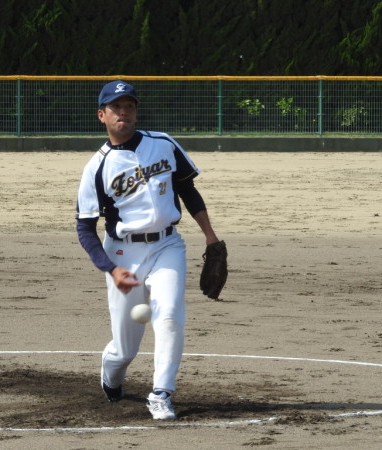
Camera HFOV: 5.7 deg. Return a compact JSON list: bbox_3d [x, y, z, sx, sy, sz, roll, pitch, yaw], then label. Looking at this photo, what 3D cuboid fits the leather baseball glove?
[{"bbox_3d":[0.109,0.217,18.420,0.140,0.285,0.190,1,3,30],"label":"leather baseball glove"}]

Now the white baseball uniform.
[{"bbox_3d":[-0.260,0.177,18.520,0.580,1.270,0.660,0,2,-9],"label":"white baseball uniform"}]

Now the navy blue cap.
[{"bbox_3d":[-0.349,-0.635,18.420,0.180,0.125,0.260,-3,-3,-21],"label":"navy blue cap"}]

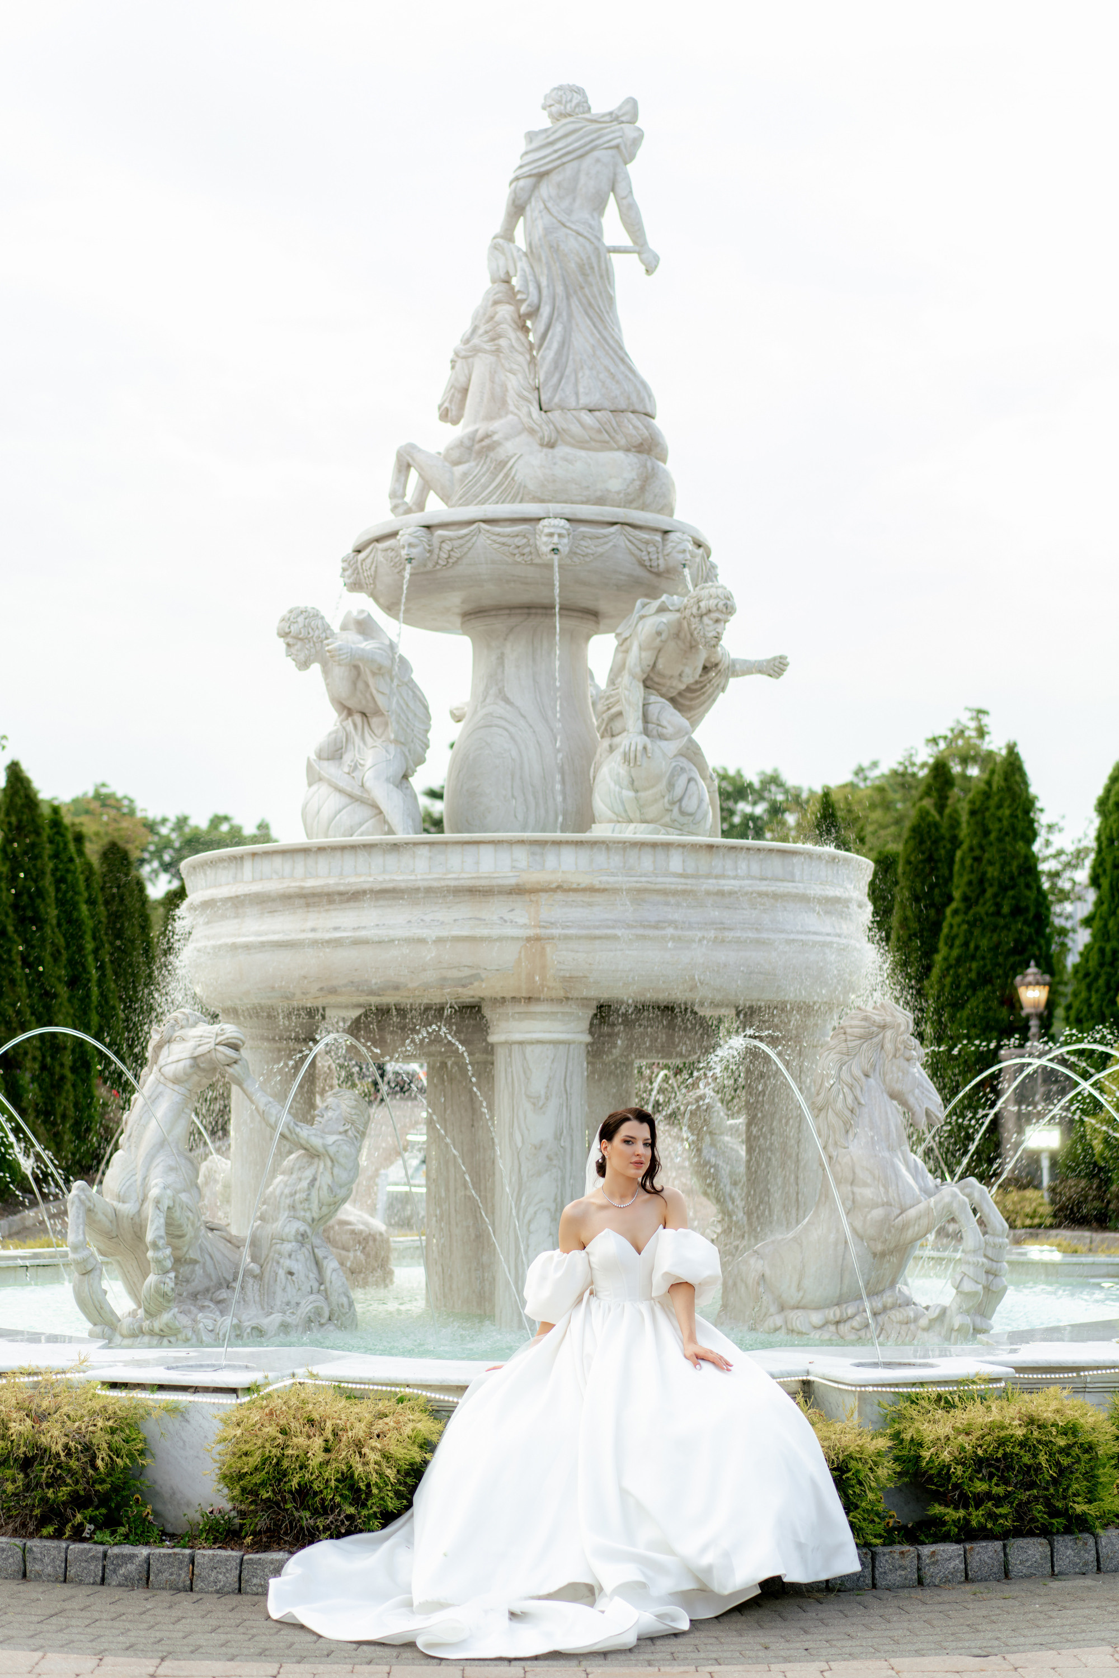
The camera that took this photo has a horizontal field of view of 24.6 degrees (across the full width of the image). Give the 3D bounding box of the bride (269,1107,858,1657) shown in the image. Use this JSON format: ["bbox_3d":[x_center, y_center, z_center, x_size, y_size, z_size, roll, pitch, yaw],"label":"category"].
[{"bbox_3d":[0.000,1.446,7.207,1.590,1.369,1.692,1,-6,-8],"label":"bride"}]

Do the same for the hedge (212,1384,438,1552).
[{"bbox_3d":[-0.726,1.980,8.182,0.800,0.491,0.650,0,-5,0],"label":"hedge"}]

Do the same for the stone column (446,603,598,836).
[{"bbox_3d":[-0.122,-0.412,11.497,0.760,1.142,0.760,0,-6,0],"label":"stone column"}]

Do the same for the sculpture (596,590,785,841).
[{"bbox_3d":[0.528,-0.485,10.947,0.700,1.197,0.660,5,-8,-42],"label":"sculpture"}]

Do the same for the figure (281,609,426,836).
[{"bbox_3d":[-0.895,-0.443,11.244,0.620,1.172,0.680,2,-6,-15],"label":"figure"}]

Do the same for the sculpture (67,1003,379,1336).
[{"bbox_3d":[-1.524,1.470,11.257,1.000,1.424,1.150,-4,-7,37],"label":"sculpture"}]

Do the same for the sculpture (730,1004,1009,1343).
[{"bbox_3d":[1.181,1.282,9.972,1.120,1.282,0.620,-1,-6,10],"label":"sculpture"}]

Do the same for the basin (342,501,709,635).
[{"bbox_3d":[-0.140,-1.207,12.370,1.740,0.433,1.740,0,-5,0],"label":"basin"}]

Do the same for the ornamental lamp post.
[{"bbox_3d":[3.873,1.345,20.967,0.290,0.707,0.290,0,-5,0],"label":"ornamental lamp post"}]

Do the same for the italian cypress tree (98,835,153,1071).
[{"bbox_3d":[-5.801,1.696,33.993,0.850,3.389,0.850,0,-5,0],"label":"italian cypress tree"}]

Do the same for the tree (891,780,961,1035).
[{"bbox_3d":[4.449,1.604,30.491,1.217,4.661,1.217,0,-6,0],"label":"tree"}]

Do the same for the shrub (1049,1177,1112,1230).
[{"bbox_3d":[4.070,2.856,20.019,0.520,0.416,0.500,0,-5,0],"label":"shrub"}]

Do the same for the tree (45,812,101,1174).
[{"bbox_3d":[-5.446,1.653,27.969,0.880,4.029,0.880,0,-5,0],"label":"tree"}]

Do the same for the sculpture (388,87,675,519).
[{"bbox_3d":[-0.122,-2.376,11.693,1.200,2.181,1.020,2,-6,-20],"label":"sculpture"}]

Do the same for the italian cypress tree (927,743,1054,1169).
[{"bbox_3d":[4.698,1.312,28.008,1.390,4.742,1.390,0,-6,0],"label":"italian cypress tree"}]

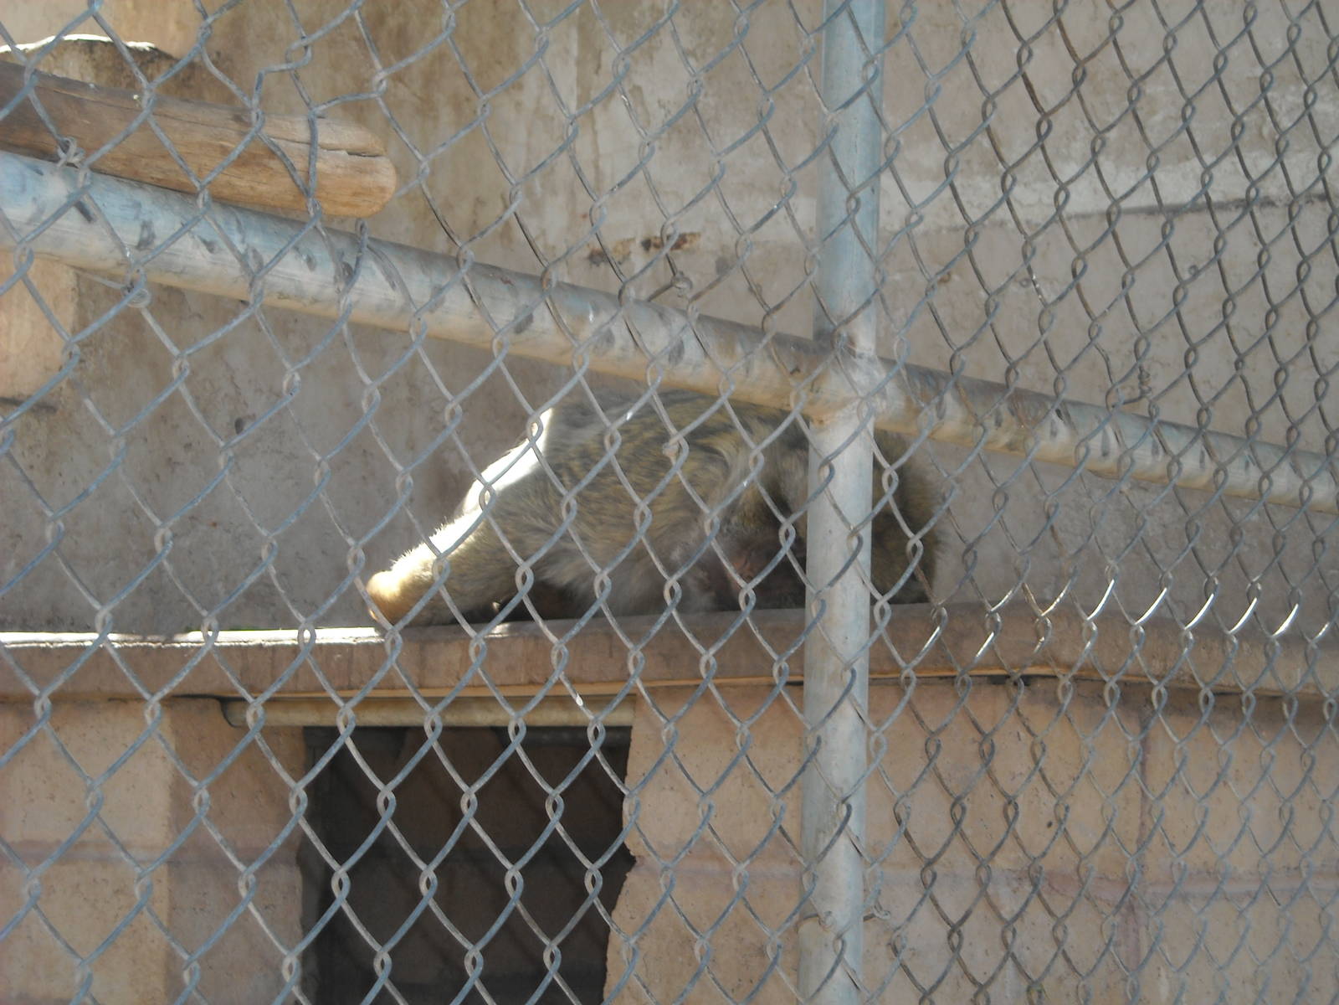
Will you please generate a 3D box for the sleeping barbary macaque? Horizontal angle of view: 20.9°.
[{"bbox_3d":[-0.023,0.002,4.500,0.640,0.270,0.340,-3,-7,35],"label":"sleeping barbary macaque"}]

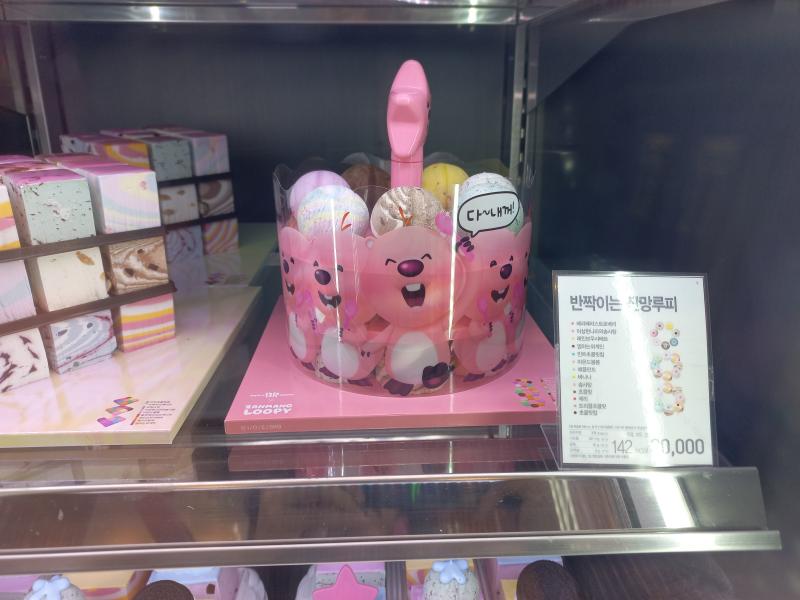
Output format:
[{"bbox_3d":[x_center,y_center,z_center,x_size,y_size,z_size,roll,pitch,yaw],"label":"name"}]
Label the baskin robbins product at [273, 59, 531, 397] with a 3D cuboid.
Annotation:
[{"bbox_3d":[0.004,-0.066,0.436,0.185,0.212,0.185,-1,20,-2],"label":"baskin robbins product"}]

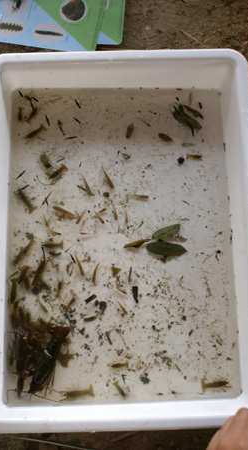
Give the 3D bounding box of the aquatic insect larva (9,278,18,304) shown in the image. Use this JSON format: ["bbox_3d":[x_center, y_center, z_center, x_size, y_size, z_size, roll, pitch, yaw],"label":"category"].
[{"bbox_3d":[-0.135,0.080,0.639,0.010,0.007,0.032,4,79,-2],"label":"aquatic insect larva"}]

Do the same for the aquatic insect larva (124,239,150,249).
[{"bbox_3d":[0.016,0.022,0.623,0.033,0.005,0.006,-15,79,-5],"label":"aquatic insect larva"}]

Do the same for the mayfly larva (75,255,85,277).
[{"bbox_3d":[-0.052,0.048,0.622,0.004,0.004,0.027,-21,80,-6],"label":"mayfly larva"}]

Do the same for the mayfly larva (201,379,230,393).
[{"bbox_3d":[0.105,0.183,0.601,0.033,0.007,0.014,-4,79,-3],"label":"mayfly larva"}]

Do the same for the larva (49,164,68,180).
[{"bbox_3d":[-0.081,-0.064,0.644,0.025,0.005,0.007,-39,82,-9],"label":"larva"}]

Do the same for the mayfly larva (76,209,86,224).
[{"bbox_3d":[-0.052,-0.011,0.643,0.003,0.003,0.021,31,81,4],"label":"mayfly larva"}]

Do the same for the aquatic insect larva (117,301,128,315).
[{"bbox_3d":[-0.003,0.098,0.625,0.004,0.003,0.021,-39,83,-7],"label":"aquatic insect larva"}]

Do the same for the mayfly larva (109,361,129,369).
[{"bbox_3d":[-0.005,0.161,0.602,0.021,0.005,0.007,-6,79,-3],"label":"mayfly larva"}]

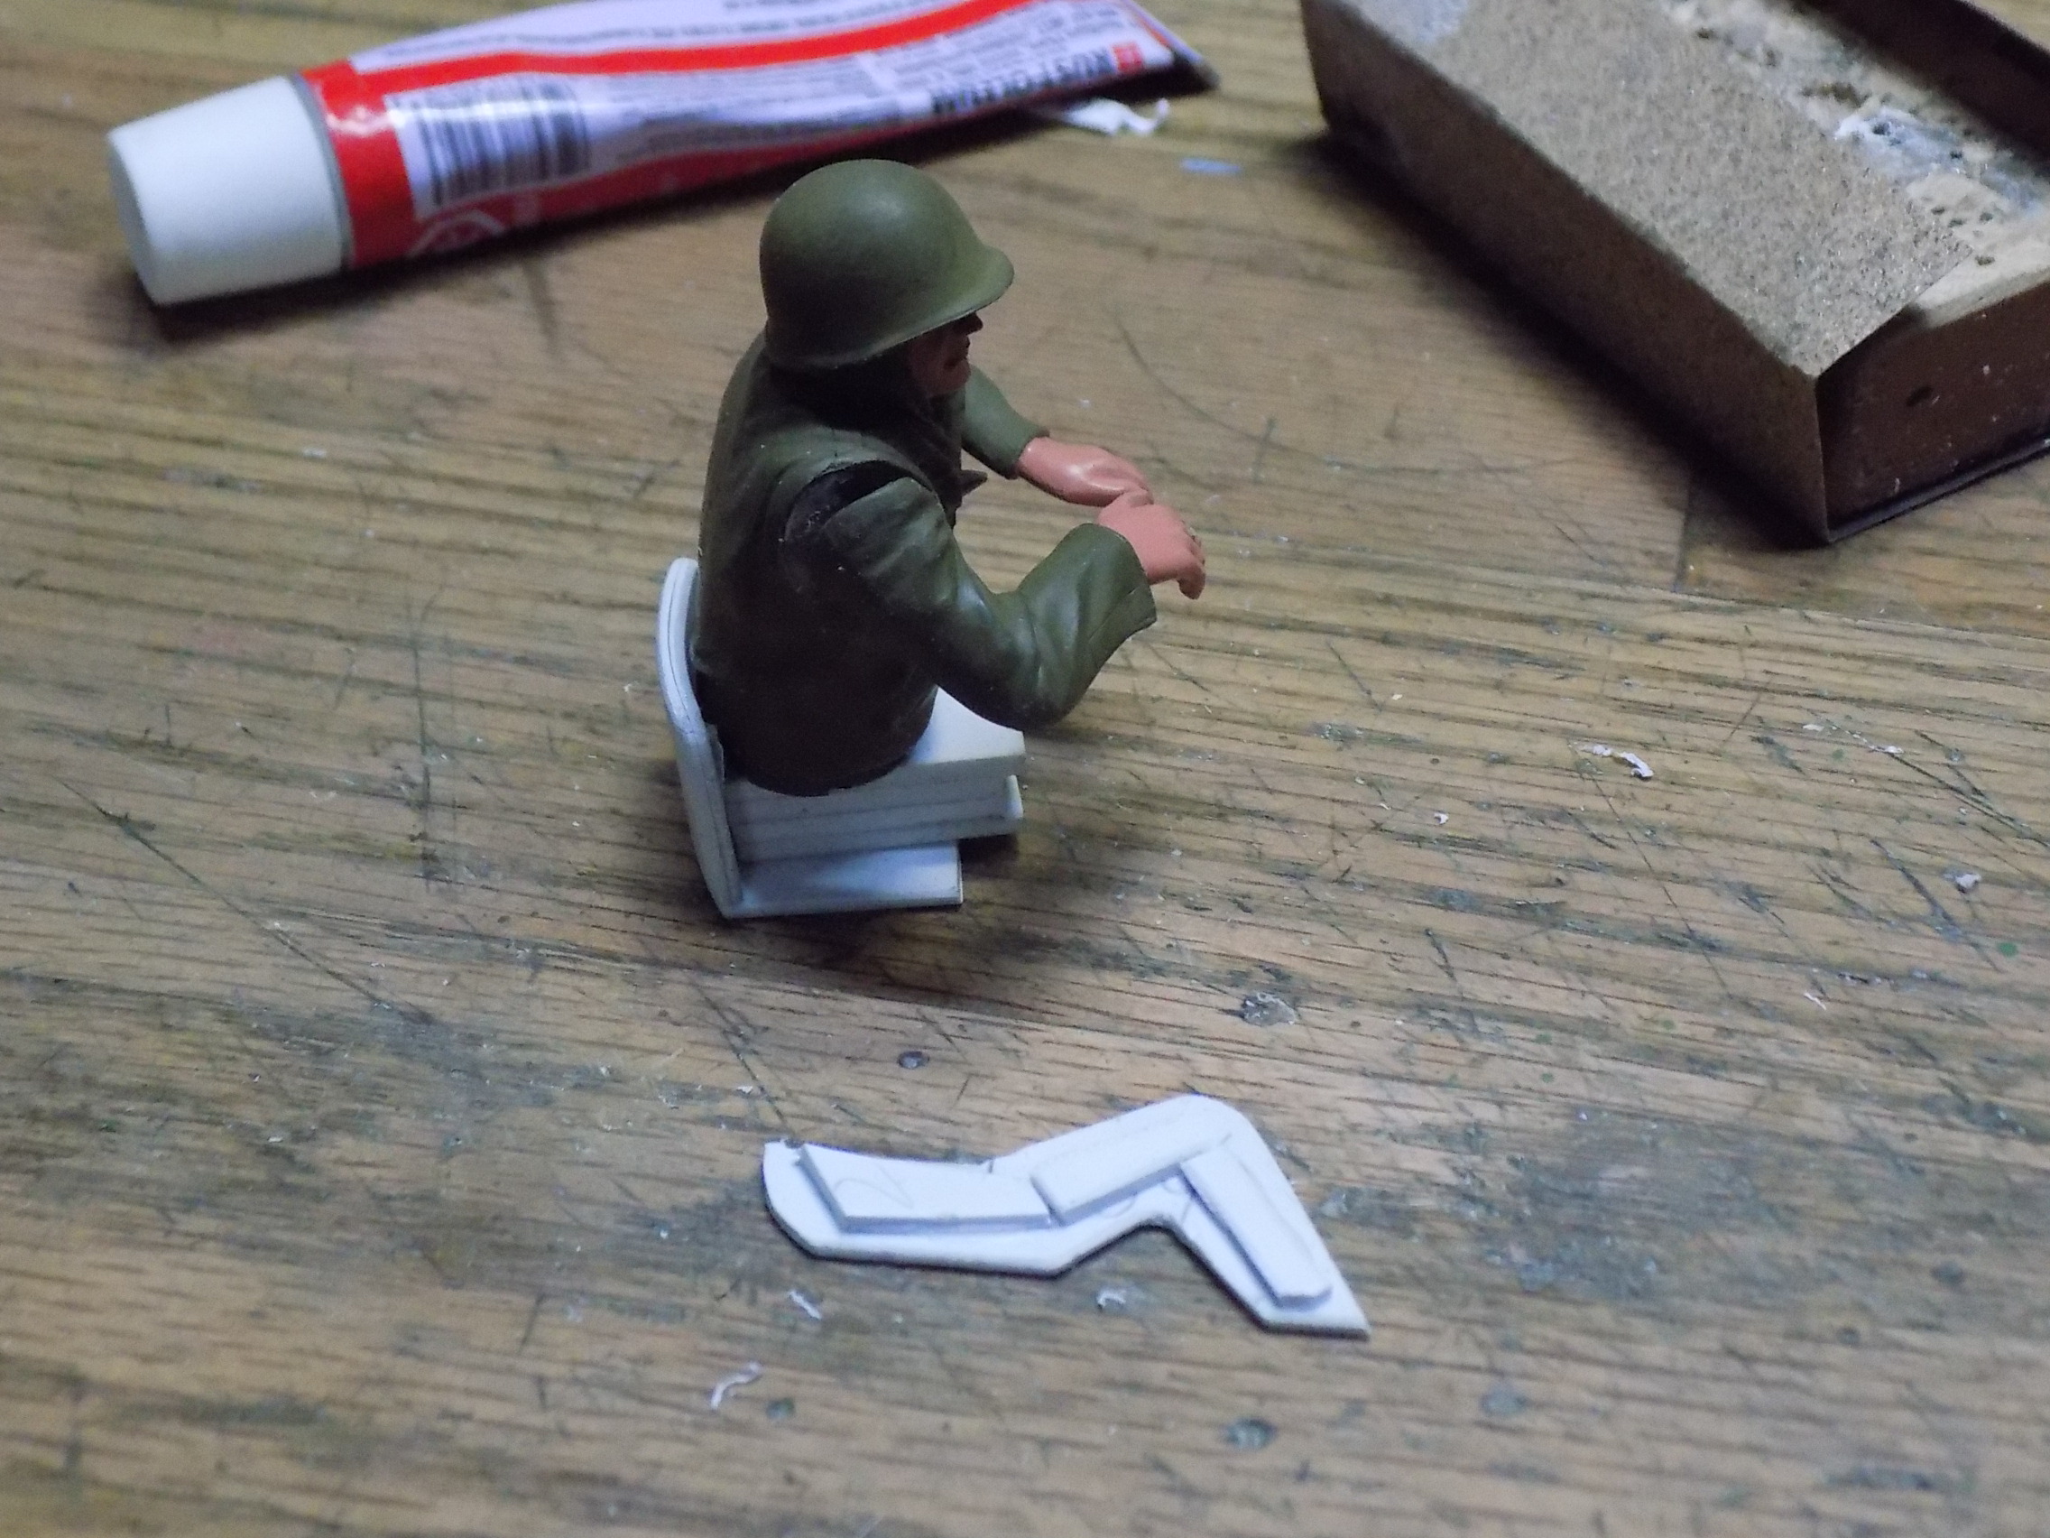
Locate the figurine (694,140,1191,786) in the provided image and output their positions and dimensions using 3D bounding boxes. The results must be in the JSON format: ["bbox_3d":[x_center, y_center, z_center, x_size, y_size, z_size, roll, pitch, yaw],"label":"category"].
[{"bbox_3d":[-0.006,-0.024,0.226,0.037,0.049,0.032,-7,42,-7],"label":"figurine"}]

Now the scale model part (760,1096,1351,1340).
[{"bbox_3d":[0.002,0.031,0.215,0.041,0.003,0.021,-1,42,-1],"label":"scale model part"}]

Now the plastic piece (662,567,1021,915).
[{"bbox_3d":[-0.014,-0.006,0.238,0.027,0.026,0.021,-3,42,-4],"label":"plastic piece"}]

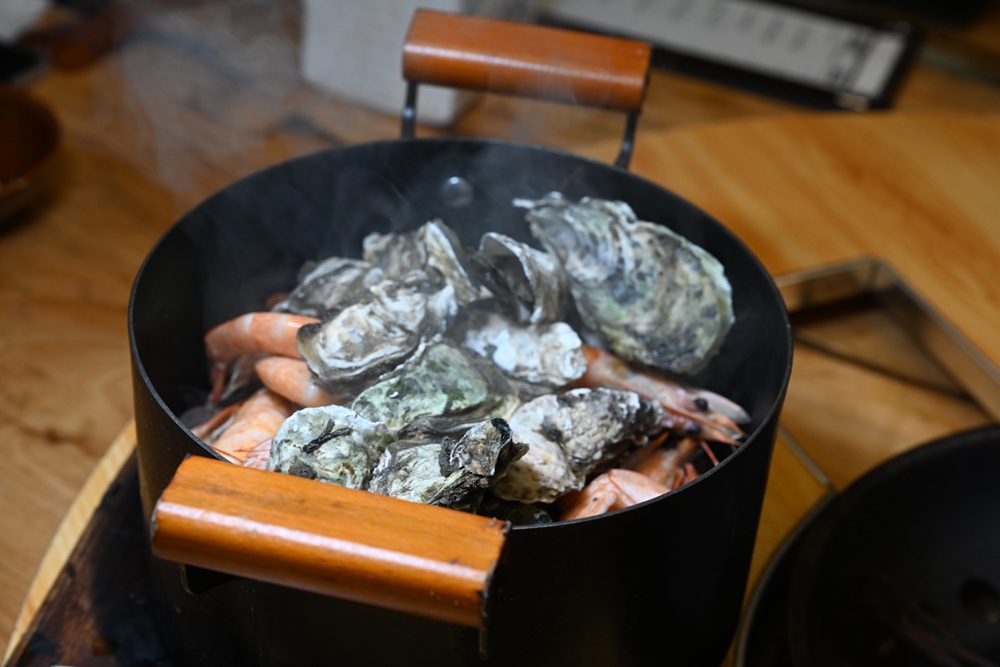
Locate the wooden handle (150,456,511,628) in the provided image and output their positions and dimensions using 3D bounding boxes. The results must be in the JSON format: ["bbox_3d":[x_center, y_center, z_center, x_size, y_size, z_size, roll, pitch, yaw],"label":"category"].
[{"bbox_3d":[-0.050,0.061,0.575,0.100,0.021,0.033,11,30,8],"label":"wooden handle"}]

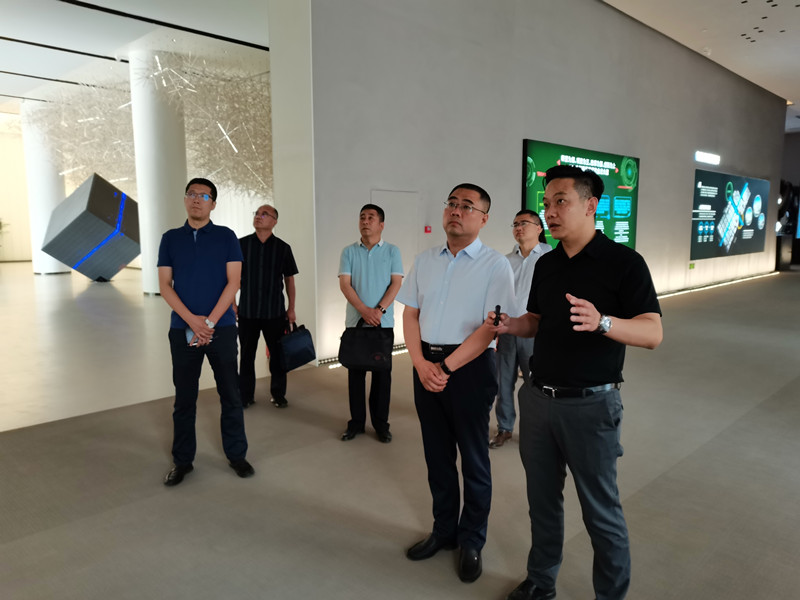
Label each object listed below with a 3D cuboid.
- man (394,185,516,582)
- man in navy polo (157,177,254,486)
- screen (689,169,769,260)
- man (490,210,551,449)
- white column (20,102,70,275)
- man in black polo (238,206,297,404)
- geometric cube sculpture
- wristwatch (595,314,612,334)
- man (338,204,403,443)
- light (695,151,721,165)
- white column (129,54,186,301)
[{"bbox_3d":[0.261,0.352,2.729,0.533,1.741,0.403,4,8,30],"label":"man"},{"bbox_3d":[-1.218,0.187,3.702,0.574,1.832,0.403,0,7,0],"label":"man in navy polo"},{"bbox_3d":[9.550,-2.383,17.117,0.101,2.234,6.643,7,10,44],"label":"screen"},{"bbox_3d":[0.887,0.172,4.360,0.513,1.691,0.362,3,8,26],"label":"man"},{"bbox_3d":[-11.278,-3.476,19.169,1.067,5.284,1.067,7,10,44],"label":"white column"},{"bbox_3d":[-1.183,0.053,5.211,0.523,1.721,0.362,2,7,17],"label":"man in black polo"},{"bbox_3d":[-8.454,-1.963,16.888,1.812,1.812,1.812,-34,-46,16],"label":"geometric cube sculpture"},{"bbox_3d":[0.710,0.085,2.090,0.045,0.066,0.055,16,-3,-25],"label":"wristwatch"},{"bbox_3d":[-0.228,0.164,4.354,0.493,1.711,0.362,1,7,6],"label":"man"},{"bbox_3d":[7.814,-3.571,15.158,0.081,0.211,1.812,7,10,44],"label":"light"},{"bbox_3d":[-5.238,-2.725,13.300,1.067,5.234,1.067,7,10,44],"label":"white column"}]

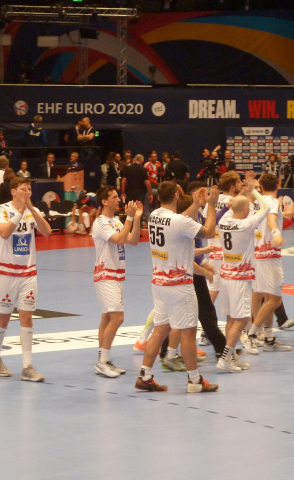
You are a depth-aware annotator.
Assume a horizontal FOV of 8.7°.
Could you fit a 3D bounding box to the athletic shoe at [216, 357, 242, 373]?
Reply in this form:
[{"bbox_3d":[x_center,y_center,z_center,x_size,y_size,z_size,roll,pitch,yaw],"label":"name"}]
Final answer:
[{"bbox_3d":[0.823,1.254,19.333,0.300,0.125,0.112,6,0,-28],"label":"athletic shoe"}]

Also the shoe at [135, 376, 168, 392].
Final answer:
[{"bbox_3d":[0.045,1.348,18.157,0.325,0.135,0.120,1,4,20],"label":"shoe"}]

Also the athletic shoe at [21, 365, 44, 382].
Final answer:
[{"bbox_3d":[-1.108,1.302,18.681,0.115,0.130,0.310,-3,5,-40],"label":"athletic shoe"}]

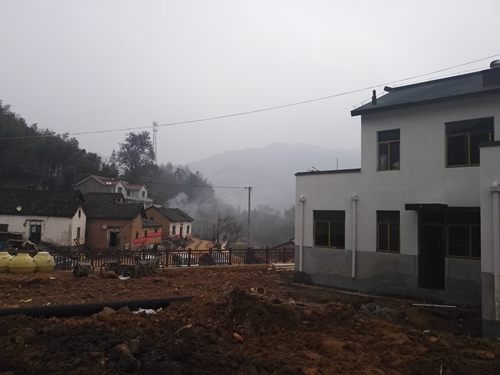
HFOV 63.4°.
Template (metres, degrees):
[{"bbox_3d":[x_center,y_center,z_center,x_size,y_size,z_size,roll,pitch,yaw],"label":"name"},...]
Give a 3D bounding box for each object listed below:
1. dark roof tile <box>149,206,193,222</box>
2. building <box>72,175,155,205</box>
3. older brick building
[{"bbox_3d":[-17.000,5.307,81.830,7.400,2.700,9.600,-1,-3,18],"label":"dark roof tile"},{"bbox_3d":[-43.800,2.206,132.087,10.500,10.000,20.000,-1,-4,22],"label":"building"},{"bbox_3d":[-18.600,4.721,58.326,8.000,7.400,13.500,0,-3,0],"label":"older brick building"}]

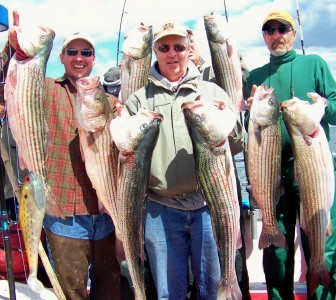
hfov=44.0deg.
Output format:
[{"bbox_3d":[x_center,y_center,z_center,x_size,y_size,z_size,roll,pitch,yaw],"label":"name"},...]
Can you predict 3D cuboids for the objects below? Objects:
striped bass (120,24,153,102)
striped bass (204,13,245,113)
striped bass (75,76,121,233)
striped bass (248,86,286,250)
[{"bbox_3d":[-0.189,-0.299,2.345,0.180,0.811,0.120,4,2,-15],"label":"striped bass"},{"bbox_3d":[0.349,-0.388,2.340,0.165,0.765,0.110,-12,3,6],"label":"striped bass"},{"bbox_3d":[-0.282,0.086,1.900,0.185,0.830,0.125,-10,3,-20],"label":"striped bass"},{"bbox_3d":[0.449,0.077,1.890,0.170,0.741,0.110,-2,0,-18],"label":"striped bass"}]

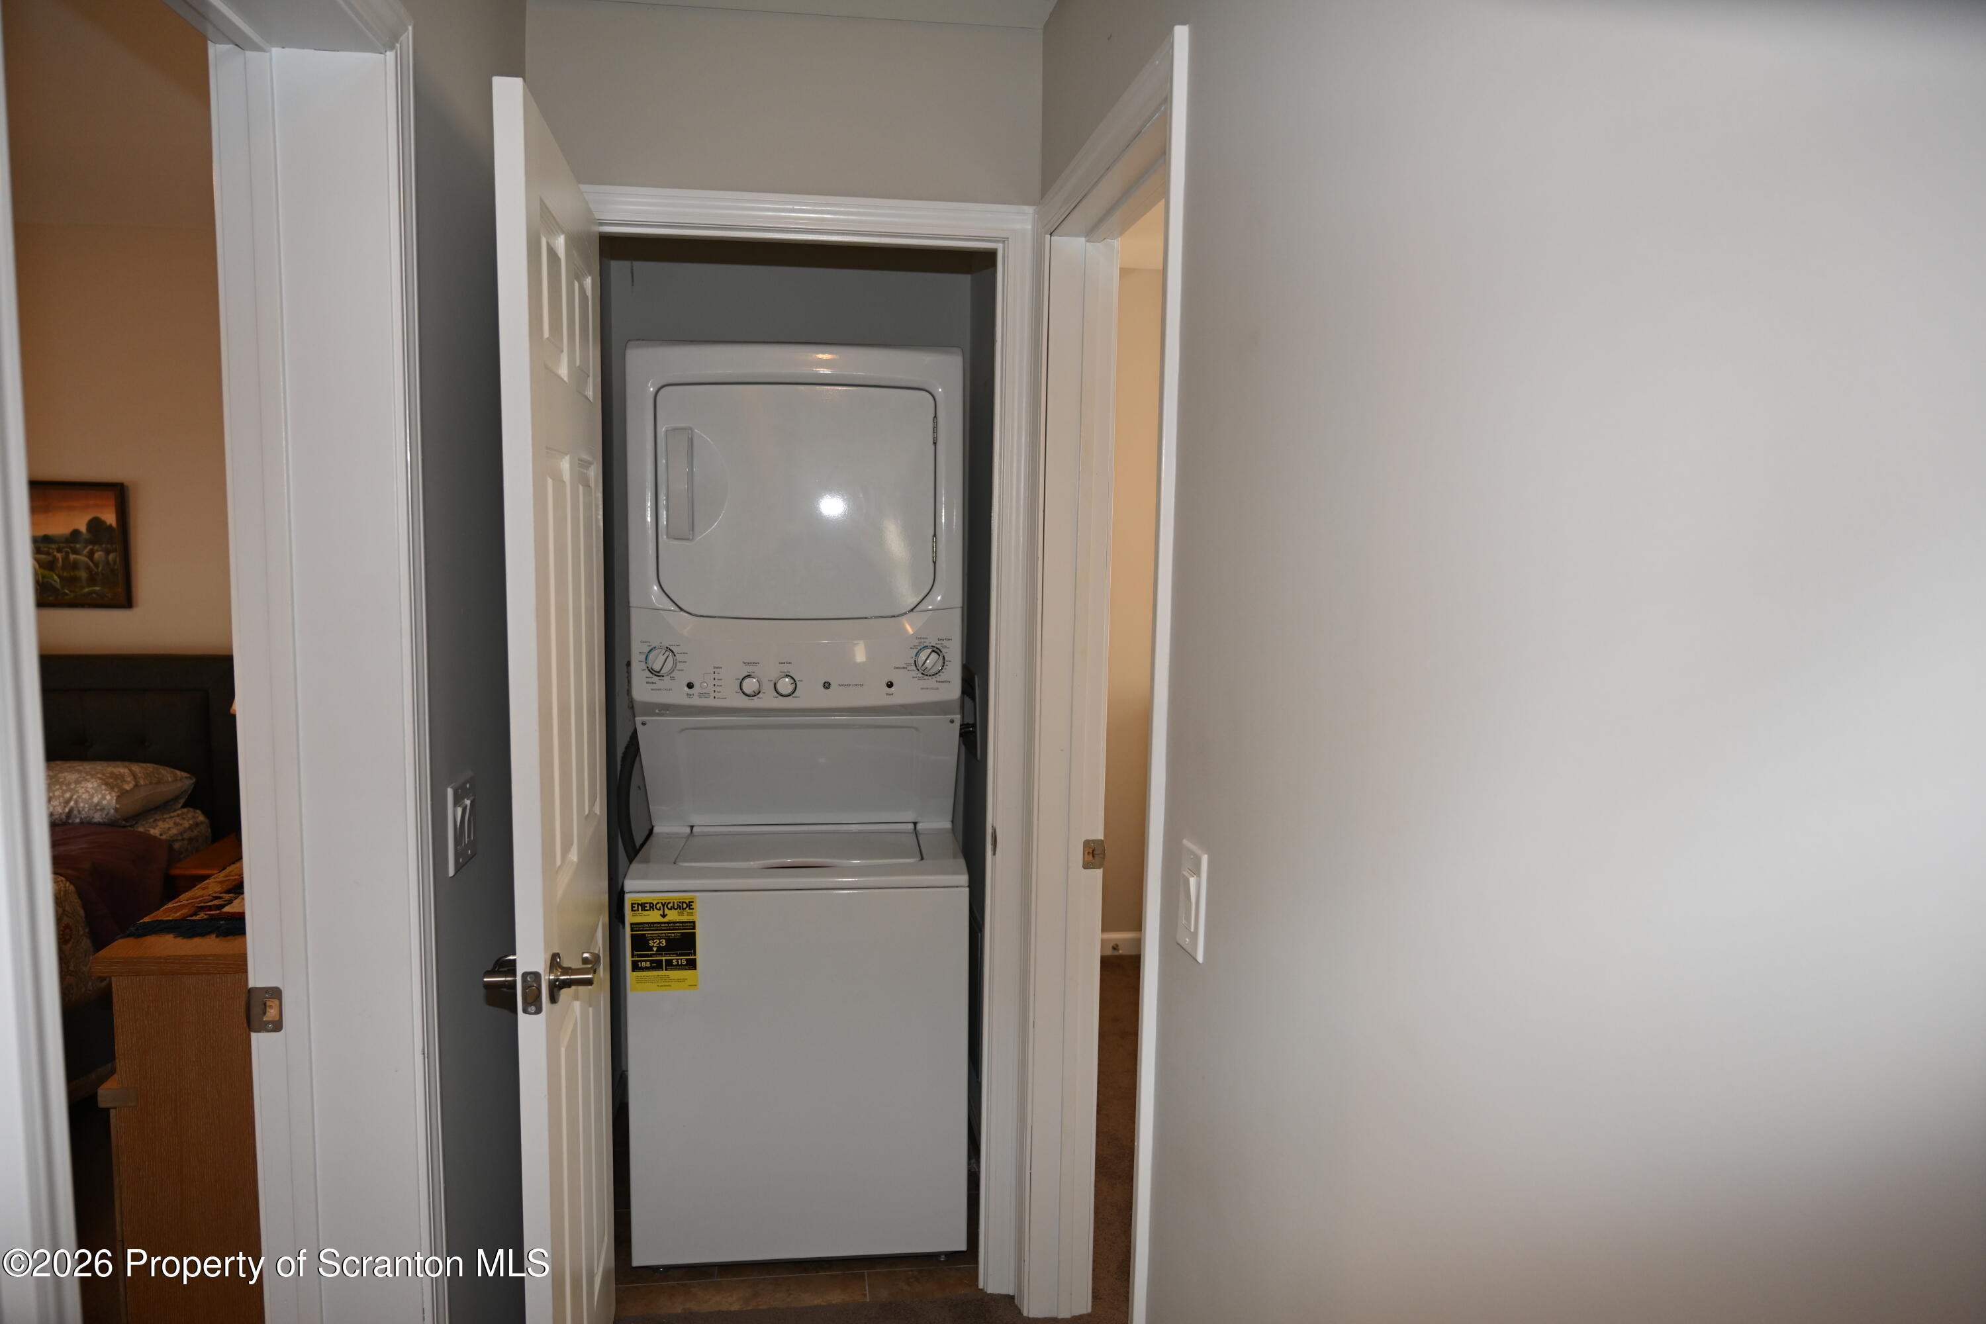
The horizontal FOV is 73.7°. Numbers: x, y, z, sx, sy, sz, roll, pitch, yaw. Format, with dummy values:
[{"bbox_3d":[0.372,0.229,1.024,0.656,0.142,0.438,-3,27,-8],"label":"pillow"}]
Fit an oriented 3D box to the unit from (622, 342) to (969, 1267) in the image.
[{"bbox_3d":[-0.422,0.276,3.005,0.682,1.895,0.775,0,7,-6],"label":"unit"}]

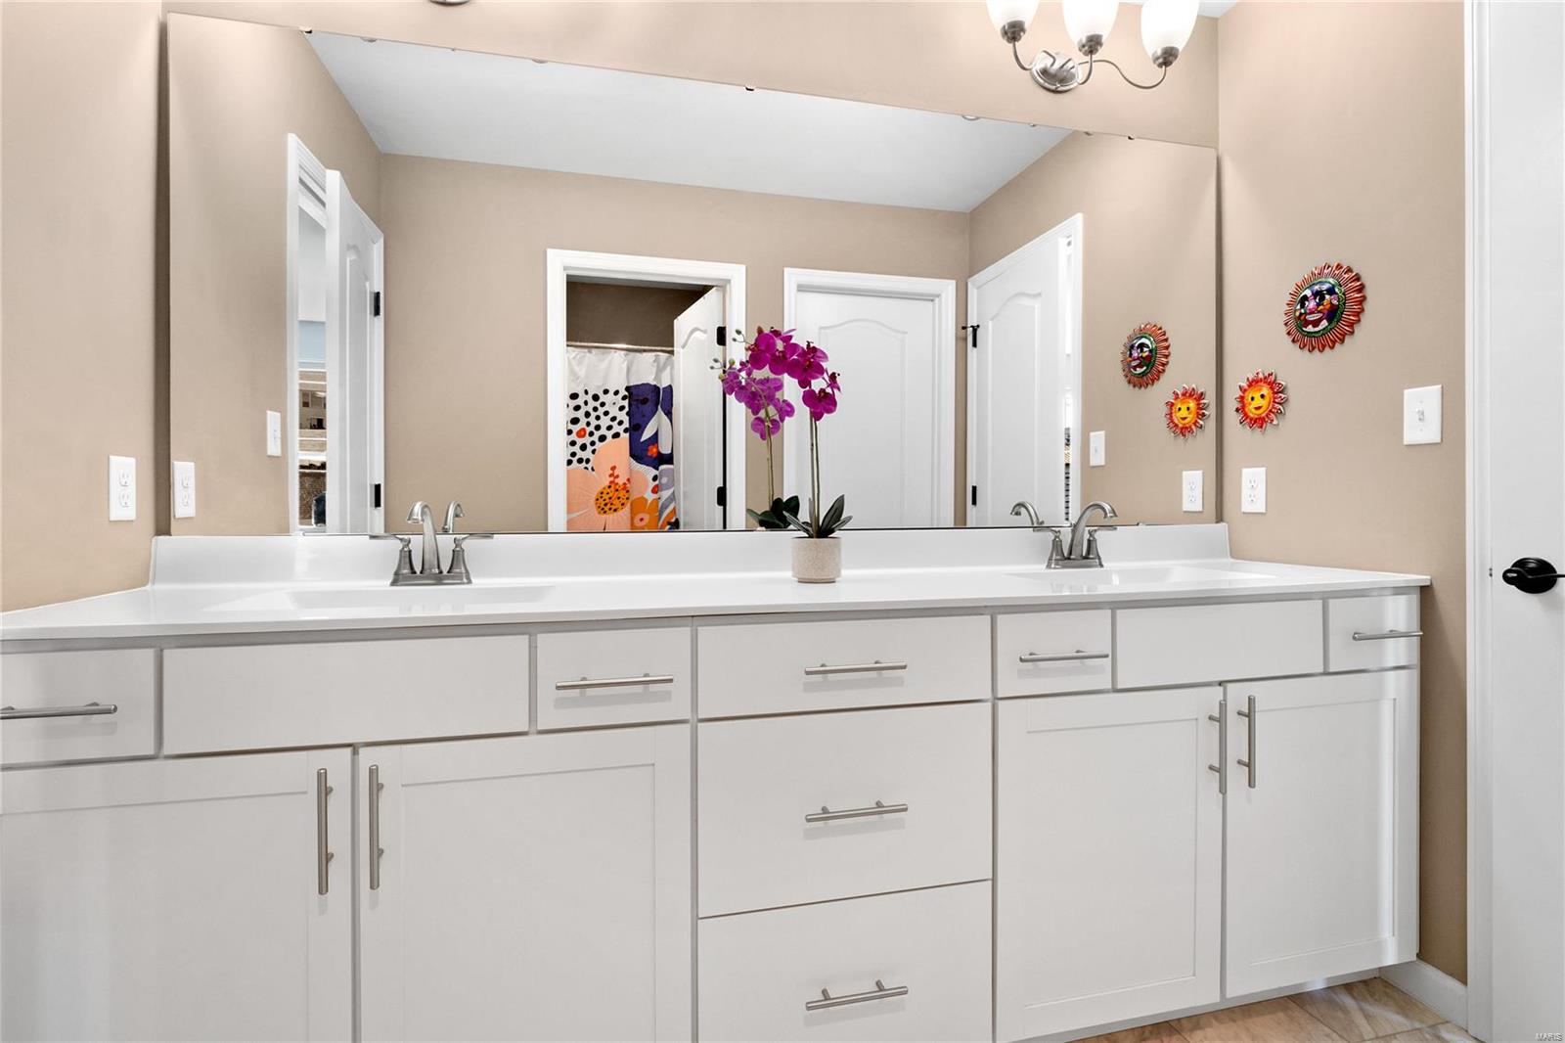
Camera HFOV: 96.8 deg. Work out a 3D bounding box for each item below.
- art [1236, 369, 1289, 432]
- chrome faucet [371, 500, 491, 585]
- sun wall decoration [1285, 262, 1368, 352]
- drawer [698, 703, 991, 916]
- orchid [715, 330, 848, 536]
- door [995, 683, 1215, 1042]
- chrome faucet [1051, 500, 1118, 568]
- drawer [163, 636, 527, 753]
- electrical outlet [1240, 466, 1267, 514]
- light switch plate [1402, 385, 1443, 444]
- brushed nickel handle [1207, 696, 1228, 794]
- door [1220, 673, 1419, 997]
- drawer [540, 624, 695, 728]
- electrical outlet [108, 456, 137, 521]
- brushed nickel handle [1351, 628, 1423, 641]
[{"bbox_3d":[1.260,-0.317,1.836,0.022,0.159,0.152,-1,1,-13],"label":"art"},{"bbox_3d":[-0.706,0.045,1.371,0.233,0.167,0.183,-1,1,-13],"label":"chrome faucet"},{"bbox_3d":[1.291,-0.509,1.665,0.032,0.208,0.197,-1,1,-13],"label":"sun wall decoration"},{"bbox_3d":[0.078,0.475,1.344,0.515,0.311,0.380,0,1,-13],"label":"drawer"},{"bbox_3d":[0.020,-0.184,1.454,0.258,0.431,0.180,-1,1,-13],"label":"orchid"},{"bbox_3d":[0.617,0.625,1.306,0.478,0.614,0.020,-1,1,-13],"label":"door"},{"bbox_3d":[0.762,0.035,1.692,0.239,0.163,0.203,-1,1,-13],"label":"chrome faucet"},{"bbox_3d":[-0.625,0.248,1.022,0.474,0.146,0.020,-1,1,-13],"label":"drawer"},{"bbox_3d":[1.225,-0.081,1.812,0.009,0.116,0.071,0,1,-13],"label":"electrical outlet"},{"bbox_3d":[1.309,-0.217,1.427,0.012,0.116,0.071,0,1,-13],"label":"light switch plate"},{"bbox_3d":[0.820,0.422,1.308,0.012,0.173,0.036,0,1,-13],"label":"brushed nickel handle"},{"bbox_3d":[1.088,0.617,1.408,0.475,0.612,0.023,-1,1,-13],"label":"door"},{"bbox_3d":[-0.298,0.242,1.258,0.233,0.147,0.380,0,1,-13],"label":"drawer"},{"bbox_3d":[-1.217,-0.060,1.289,0.009,0.116,0.071,0,1,-13],"label":"electrical outlet"},{"bbox_3d":[1.216,0.229,1.409,0.177,0.013,0.036,-1,1,-13],"label":"brushed nickel handle"}]

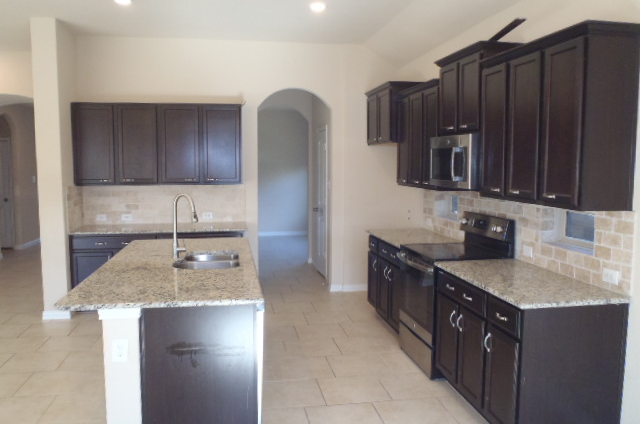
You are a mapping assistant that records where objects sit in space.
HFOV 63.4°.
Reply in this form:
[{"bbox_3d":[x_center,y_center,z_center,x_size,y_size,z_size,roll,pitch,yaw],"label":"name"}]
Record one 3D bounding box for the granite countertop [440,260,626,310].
[{"bbox_3d":[1.276,0.446,3.348,0.648,0.036,1.163,-1,6,-10],"label":"granite countertop"}]

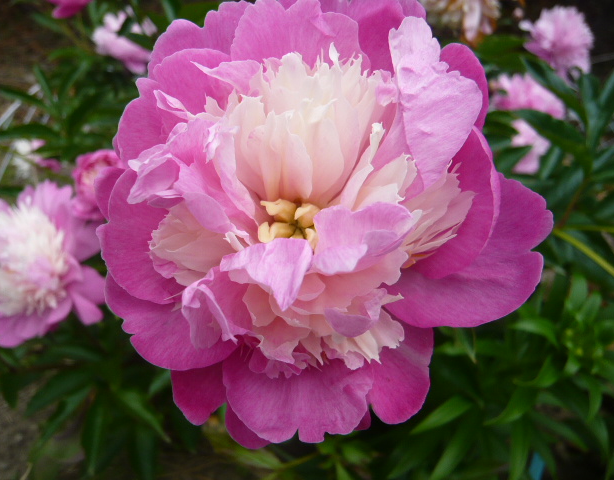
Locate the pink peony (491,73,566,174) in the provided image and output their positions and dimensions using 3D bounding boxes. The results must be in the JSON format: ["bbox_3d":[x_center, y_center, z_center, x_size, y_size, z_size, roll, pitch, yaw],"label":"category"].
[{"bbox_3d":[0.325,-0.171,0.760,0.105,0.100,0.105,3,27,5],"label":"pink peony"}]

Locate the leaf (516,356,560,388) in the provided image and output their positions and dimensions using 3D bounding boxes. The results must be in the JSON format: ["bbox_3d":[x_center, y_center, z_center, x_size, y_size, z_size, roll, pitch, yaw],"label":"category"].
[{"bbox_3d":[0.256,0.148,0.575,0.069,0.018,0.030,-7,54,-26],"label":"leaf"}]

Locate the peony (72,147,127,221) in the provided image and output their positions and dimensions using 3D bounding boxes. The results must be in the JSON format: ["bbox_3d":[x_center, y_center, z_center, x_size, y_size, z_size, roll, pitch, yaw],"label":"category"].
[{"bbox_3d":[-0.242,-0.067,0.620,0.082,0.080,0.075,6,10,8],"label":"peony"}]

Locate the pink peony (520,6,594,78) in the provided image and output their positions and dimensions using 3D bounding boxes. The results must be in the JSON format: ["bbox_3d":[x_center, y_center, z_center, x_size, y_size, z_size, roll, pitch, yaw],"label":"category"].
[{"bbox_3d":[0.386,-0.307,0.800,0.112,0.105,0.110,0,36,0],"label":"pink peony"}]

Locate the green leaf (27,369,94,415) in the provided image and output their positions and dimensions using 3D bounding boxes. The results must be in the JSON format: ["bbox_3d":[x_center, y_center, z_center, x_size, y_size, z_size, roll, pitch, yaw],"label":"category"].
[{"bbox_3d":[-0.286,0.176,0.600,0.088,0.015,0.025,-32,43,-9],"label":"green leaf"}]

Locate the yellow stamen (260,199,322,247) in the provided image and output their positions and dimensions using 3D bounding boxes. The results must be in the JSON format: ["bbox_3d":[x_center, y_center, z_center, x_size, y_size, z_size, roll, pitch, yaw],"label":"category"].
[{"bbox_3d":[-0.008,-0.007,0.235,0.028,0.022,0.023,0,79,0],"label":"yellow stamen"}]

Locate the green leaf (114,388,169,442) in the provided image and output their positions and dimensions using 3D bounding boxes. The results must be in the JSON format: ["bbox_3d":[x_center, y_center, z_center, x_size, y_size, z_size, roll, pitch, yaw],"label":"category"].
[{"bbox_3d":[-0.197,0.209,0.620,0.097,0.016,0.026,31,61,24],"label":"green leaf"}]

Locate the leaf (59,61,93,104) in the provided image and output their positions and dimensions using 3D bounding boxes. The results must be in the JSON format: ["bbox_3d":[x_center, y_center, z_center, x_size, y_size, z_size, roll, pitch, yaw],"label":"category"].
[{"bbox_3d":[-0.385,-0.261,0.855,0.024,0.014,0.085,31,83,19],"label":"leaf"}]

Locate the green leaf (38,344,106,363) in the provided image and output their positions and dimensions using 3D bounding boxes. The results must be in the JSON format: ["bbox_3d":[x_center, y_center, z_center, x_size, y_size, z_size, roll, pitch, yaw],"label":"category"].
[{"bbox_3d":[-0.282,0.136,0.620,0.075,0.014,0.022,2,35,-6],"label":"green leaf"}]

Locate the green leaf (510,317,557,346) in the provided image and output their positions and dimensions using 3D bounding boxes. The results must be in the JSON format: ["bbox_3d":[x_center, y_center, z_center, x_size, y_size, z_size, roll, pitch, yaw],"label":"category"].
[{"bbox_3d":[0.236,0.095,0.540,0.050,0.015,0.018,18,36,-6],"label":"green leaf"}]

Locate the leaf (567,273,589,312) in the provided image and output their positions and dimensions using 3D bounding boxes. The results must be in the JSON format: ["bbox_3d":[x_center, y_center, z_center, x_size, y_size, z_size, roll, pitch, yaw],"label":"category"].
[{"bbox_3d":[0.288,0.056,0.550,0.021,0.012,0.042,-2,72,-3],"label":"leaf"}]

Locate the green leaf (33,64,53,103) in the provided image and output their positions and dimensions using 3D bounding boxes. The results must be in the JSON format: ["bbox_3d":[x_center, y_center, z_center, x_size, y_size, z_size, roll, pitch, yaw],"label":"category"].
[{"bbox_3d":[-0.434,-0.258,0.855,0.018,0.013,0.073,-25,82,-16],"label":"green leaf"}]

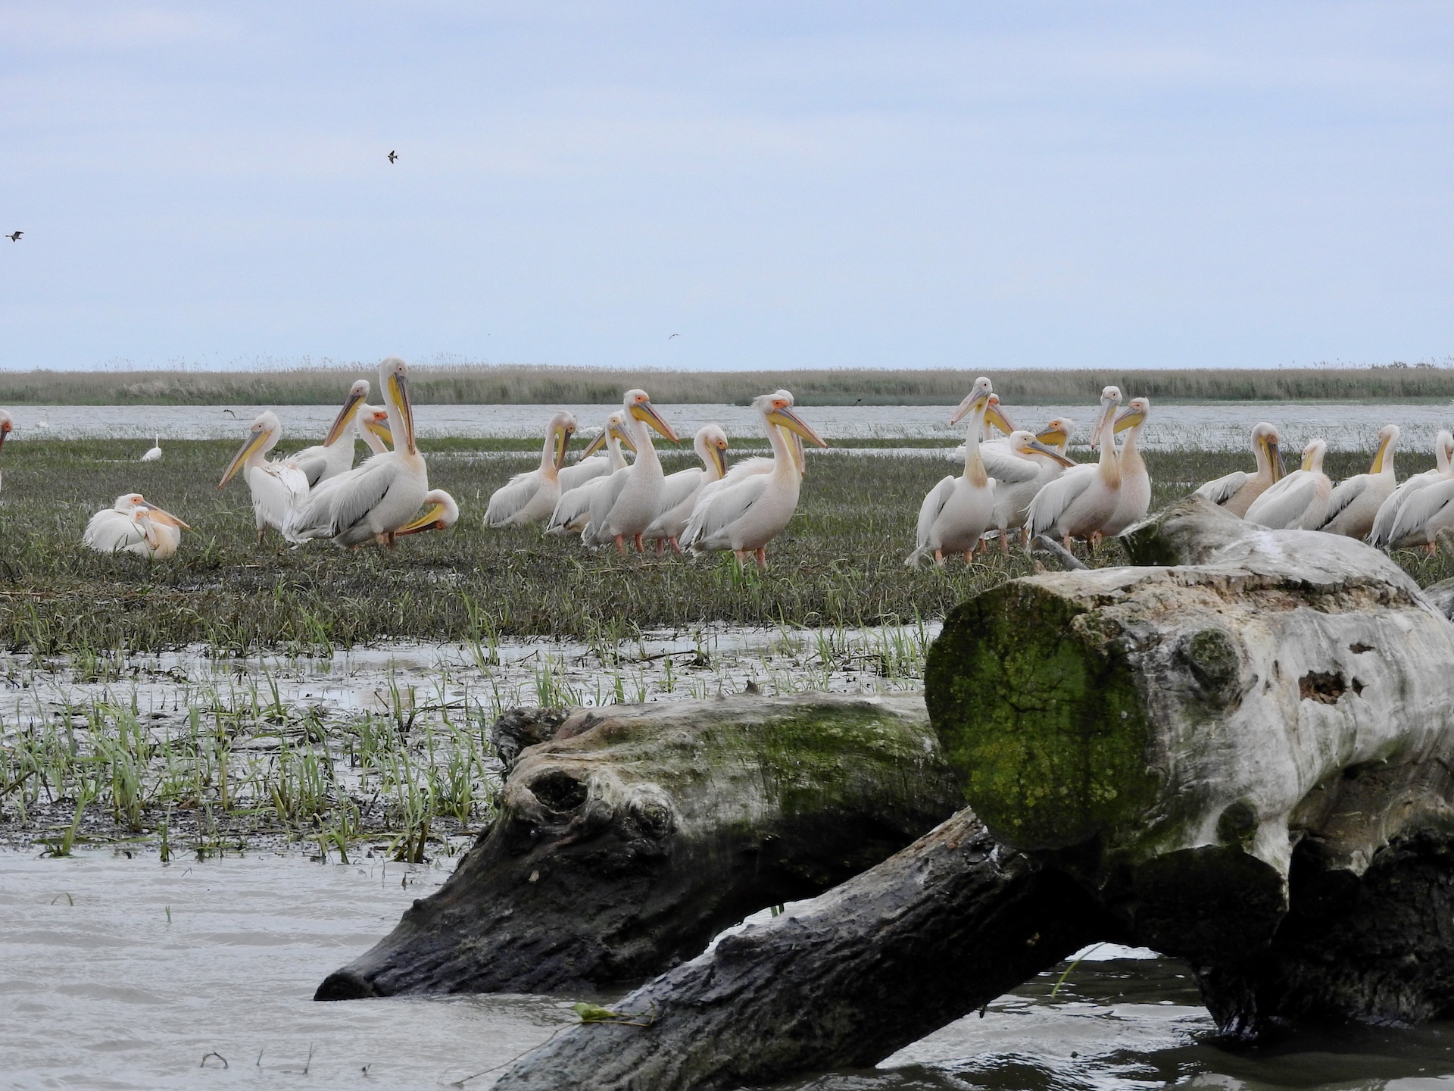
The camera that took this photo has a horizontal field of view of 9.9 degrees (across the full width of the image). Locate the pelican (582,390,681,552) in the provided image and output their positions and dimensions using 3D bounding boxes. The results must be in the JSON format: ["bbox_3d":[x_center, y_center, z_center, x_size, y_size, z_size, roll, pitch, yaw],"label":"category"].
[{"bbox_3d":[-0.579,-0.445,51.000,0.660,0.993,0.380,1,1,42],"label":"pelican"}]

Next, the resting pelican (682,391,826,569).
[{"bbox_3d":[0.154,-0.365,47.300,0.760,1.004,0.370,0,1,25],"label":"resting pelican"}]

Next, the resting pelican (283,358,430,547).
[{"bbox_3d":[-2.151,-0.528,48.800,0.800,1.115,0.400,0,1,22],"label":"resting pelican"}]

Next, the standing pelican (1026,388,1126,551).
[{"bbox_3d":[2.138,-0.463,51.500,0.680,1.017,0.400,1,1,42],"label":"standing pelican"}]

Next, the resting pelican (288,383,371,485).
[{"bbox_3d":[-2.735,-0.581,56.500,0.700,1.062,0.380,1,1,28],"label":"resting pelican"}]

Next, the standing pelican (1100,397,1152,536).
[{"bbox_3d":[2.460,-0.474,53.500,0.680,0.955,0.380,1,1,45],"label":"standing pelican"}]

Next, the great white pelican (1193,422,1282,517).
[{"bbox_3d":[3.366,-0.424,55.500,0.660,0.765,0.370,1,1,30],"label":"great white pelican"}]

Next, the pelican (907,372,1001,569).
[{"bbox_3d":[1.282,-0.409,47.300,0.420,1.068,0.680,-1,1,-32],"label":"pelican"}]

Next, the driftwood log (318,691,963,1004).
[{"bbox_3d":[-0.119,0.543,15.200,1.280,0.560,0.600,0,1,0],"label":"driftwood log"}]

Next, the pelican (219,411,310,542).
[{"bbox_3d":[-2.875,-0.410,52.300,0.420,0.856,0.700,-1,1,-40],"label":"pelican"}]

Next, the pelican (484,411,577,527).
[{"bbox_3d":[-1.400,-0.523,60.000,0.680,0.860,0.360,1,1,28],"label":"pelican"}]

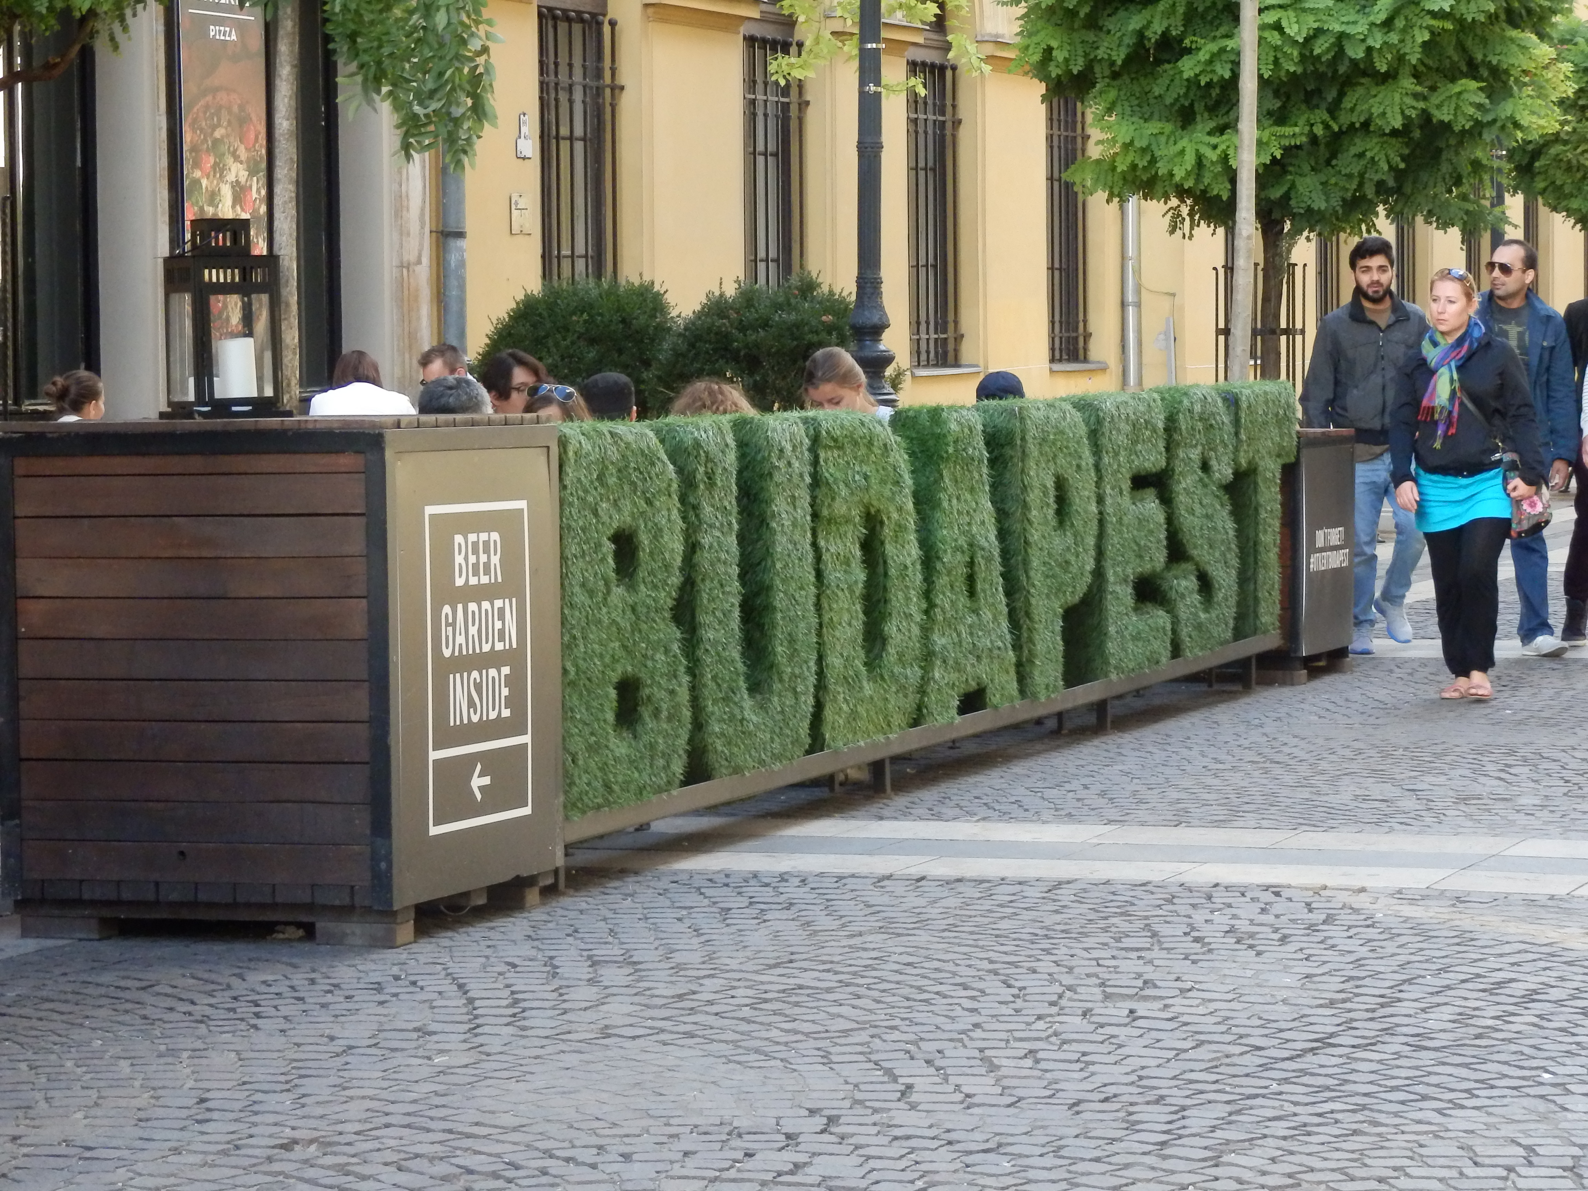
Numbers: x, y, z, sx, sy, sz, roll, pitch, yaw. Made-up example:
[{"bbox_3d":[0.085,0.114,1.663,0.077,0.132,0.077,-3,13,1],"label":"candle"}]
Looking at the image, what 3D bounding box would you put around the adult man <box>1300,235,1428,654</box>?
[{"bbox_3d":[2.480,-0.661,19.335,0.580,1.795,0.480,0,3,13],"label":"adult man"}]

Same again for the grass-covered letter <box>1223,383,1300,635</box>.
[{"bbox_3d":[1.780,-0.324,17.490,0.200,0.998,0.877,1,4,21],"label":"grass-covered letter"}]

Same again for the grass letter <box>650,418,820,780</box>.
[{"bbox_3d":[-0.191,-0.011,12.478,0.200,0.998,0.936,1,4,21],"label":"grass letter"}]

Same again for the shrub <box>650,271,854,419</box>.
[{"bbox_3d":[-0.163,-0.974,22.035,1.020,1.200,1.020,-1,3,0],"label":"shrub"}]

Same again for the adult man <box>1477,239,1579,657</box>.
[{"bbox_3d":[3.082,-0.630,18.951,0.560,1.767,0.450,0,4,18],"label":"adult man"}]

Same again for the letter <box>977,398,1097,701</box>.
[{"bbox_3d":[0.810,-0.170,15.023,0.200,0.998,0.848,1,4,21],"label":"letter"}]

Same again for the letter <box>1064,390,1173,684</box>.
[{"bbox_3d":[1.137,-0.222,15.854,0.200,0.998,0.885,1,4,21],"label":"letter"}]

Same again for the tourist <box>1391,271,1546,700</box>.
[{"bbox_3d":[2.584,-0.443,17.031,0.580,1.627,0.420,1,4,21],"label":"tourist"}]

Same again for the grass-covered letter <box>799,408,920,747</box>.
[{"bbox_3d":[0.150,-0.066,13.345,0.200,0.998,0.912,1,4,21],"label":"grass-covered letter"}]

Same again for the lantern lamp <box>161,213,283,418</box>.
[{"bbox_3d":[-1.365,-0.665,10.680,0.245,0.475,0.245,-2,4,-26],"label":"lantern lamp"}]

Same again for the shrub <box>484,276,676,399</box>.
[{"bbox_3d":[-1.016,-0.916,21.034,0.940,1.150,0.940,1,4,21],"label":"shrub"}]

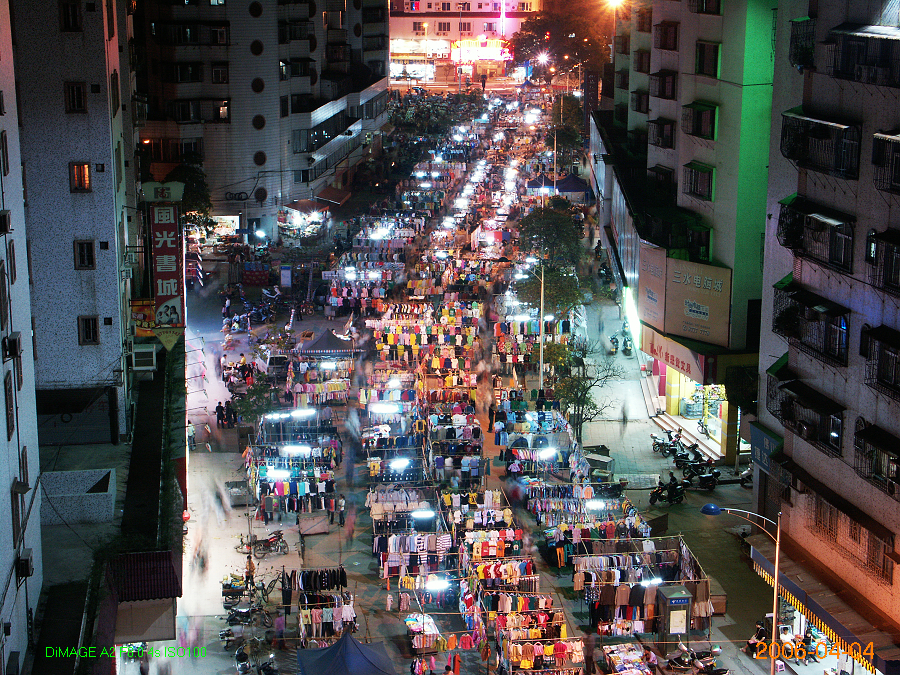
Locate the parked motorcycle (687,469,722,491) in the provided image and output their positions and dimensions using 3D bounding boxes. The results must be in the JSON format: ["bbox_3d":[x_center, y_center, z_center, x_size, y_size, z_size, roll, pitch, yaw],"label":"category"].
[{"bbox_3d":[12.967,7.292,86.815,1.880,1.120,0.720,3,14,11],"label":"parked motorcycle"}]

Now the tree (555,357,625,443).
[{"bbox_3d":[7.703,3.636,93.302,3.900,5.100,3.600,0,14,0],"label":"tree"}]

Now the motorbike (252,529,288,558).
[{"bbox_3d":[-8.186,9.576,77.392,1.870,1.060,0.730,-5,15,-21],"label":"motorbike"}]

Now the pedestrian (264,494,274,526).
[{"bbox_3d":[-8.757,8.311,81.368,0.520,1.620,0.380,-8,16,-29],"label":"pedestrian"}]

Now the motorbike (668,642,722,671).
[{"bbox_3d":[9.564,12.476,65.697,1.950,1.100,0.720,3,14,13],"label":"motorbike"}]

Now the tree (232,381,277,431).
[{"bbox_3d":[-10.986,3.945,94.556,2.600,3.800,2.600,2,14,8],"label":"tree"}]

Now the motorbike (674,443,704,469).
[{"bbox_3d":[12.840,6.408,90.459,1.850,1.100,0.700,-8,16,-29],"label":"motorbike"}]

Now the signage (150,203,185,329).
[{"bbox_3d":[-12.268,-3.083,73.389,1.320,5.500,0.350,-2,14,-8],"label":"signage"}]

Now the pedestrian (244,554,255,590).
[{"bbox_3d":[-8.740,10.244,73.491,0.520,1.620,0.380,0,14,0],"label":"pedestrian"}]

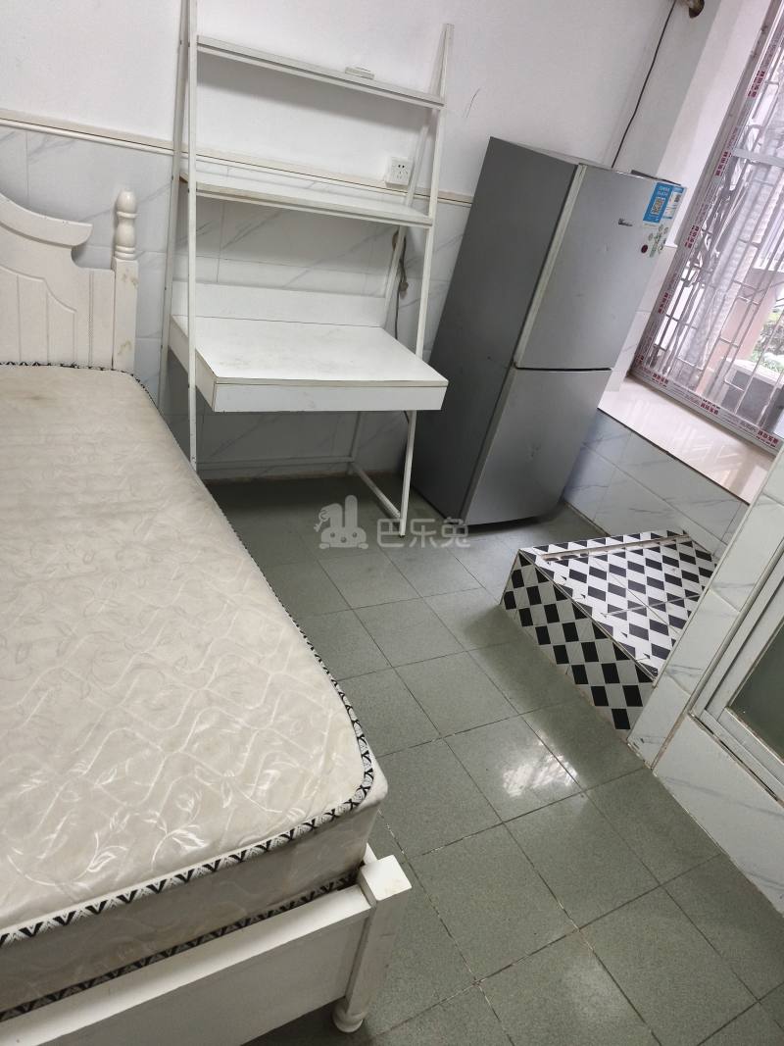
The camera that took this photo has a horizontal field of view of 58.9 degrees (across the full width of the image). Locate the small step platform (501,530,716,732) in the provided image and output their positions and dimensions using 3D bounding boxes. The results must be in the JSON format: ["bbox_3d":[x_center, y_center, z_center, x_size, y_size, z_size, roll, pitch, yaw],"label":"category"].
[{"bbox_3d":[1.001,0.354,2.634,0.923,0.252,0.690,-6,36,-31],"label":"small step platform"}]

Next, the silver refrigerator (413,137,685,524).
[{"bbox_3d":[0.593,-0.754,3.059,0.581,1.508,0.541,-8,37,-35],"label":"silver refrigerator"}]

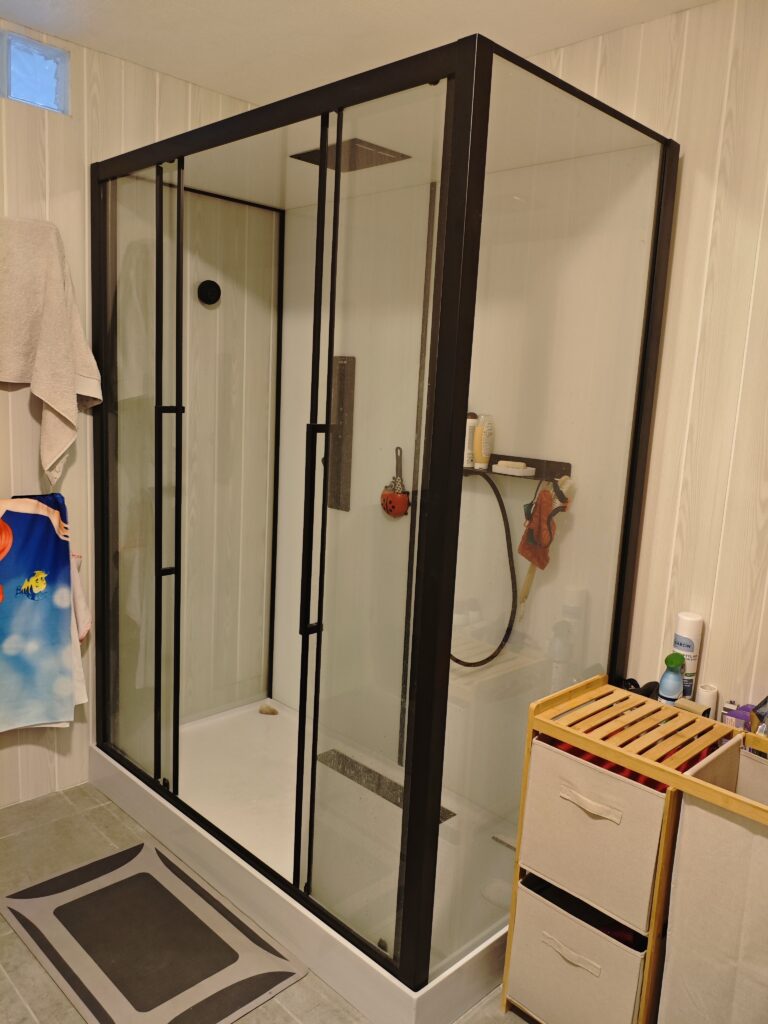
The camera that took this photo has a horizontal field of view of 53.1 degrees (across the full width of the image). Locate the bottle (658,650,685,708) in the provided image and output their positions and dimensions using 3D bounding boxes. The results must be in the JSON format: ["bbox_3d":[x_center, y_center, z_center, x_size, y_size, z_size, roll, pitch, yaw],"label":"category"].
[{"bbox_3d":[0.766,0.494,2.055,0.060,0.232,0.060,-2,11,-30],"label":"bottle"}]

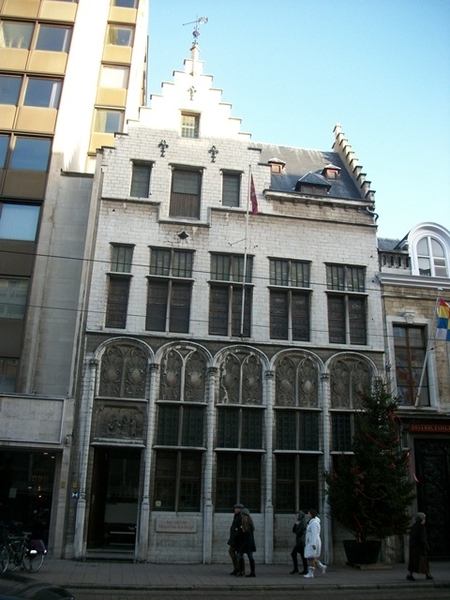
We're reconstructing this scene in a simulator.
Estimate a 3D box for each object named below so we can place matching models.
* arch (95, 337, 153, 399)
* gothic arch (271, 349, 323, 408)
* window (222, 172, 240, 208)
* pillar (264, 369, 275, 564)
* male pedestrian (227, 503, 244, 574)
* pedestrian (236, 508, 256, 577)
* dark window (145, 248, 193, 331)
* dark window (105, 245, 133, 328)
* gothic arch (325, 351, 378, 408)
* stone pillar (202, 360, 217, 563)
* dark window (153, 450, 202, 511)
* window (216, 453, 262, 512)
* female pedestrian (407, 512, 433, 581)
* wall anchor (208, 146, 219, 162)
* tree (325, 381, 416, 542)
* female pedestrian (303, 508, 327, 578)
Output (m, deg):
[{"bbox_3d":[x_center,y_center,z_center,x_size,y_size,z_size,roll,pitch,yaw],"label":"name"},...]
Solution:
[{"bbox_3d":[-3.343,2.238,18.402,1.831,2.083,0.350,4,-19,-7],"label":"arch"},{"bbox_3d":[2.247,2.484,17.535,1.583,1.776,0.350,4,-19,-8],"label":"gothic arch"},{"bbox_3d":[0.256,-4.201,21.102,0.685,1.465,0.200,4,-19,-7],"label":"window"},{"bbox_3d":[1.383,5.041,17.225,0.298,5.801,0.270,4,-19,-8],"label":"pillar"},{"bbox_3d":[0.322,6.230,14.479,0.460,1.716,0.500,4,-19,-8],"label":"male pedestrian"},{"bbox_3d":[0.525,5.916,13.571,0.500,1.630,0.480,1,-19,1],"label":"pedestrian"},{"bbox_3d":[-1.922,-0.354,19.504,1.533,3.081,0.200,4,-19,-7],"label":"dark window"},{"bbox_3d":[-3.659,-0.487,19.278,0.734,3.048,0.200,4,-19,-7],"label":"dark window"},{"bbox_3d":[4.272,2.706,18.524,1.834,1.918,0.350,4,-19,-8],"label":"gothic arch"},{"bbox_3d":[-0.437,4.751,16.259,0.320,5.689,0.320,4,-19,-8],"label":"stone pillar"},{"bbox_3d":[-1.493,5.771,17.722,1.526,1.846,0.200,4,-19,-7],"label":"dark window"},{"bbox_3d":[0.427,5.601,17.049,1.418,1.795,0.250,4,-19,-8],"label":"window"},{"bbox_3d":[5.079,6.494,14.670,0.520,1.635,0.460,4,-19,-8],"label":"female pedestrian"},{"bbox_3d":[-0.404,-5.124,19.530,0.328,0.575,0.080,4,-19,-8],"label":"wall anchor"},{"bbox_3d":[4.171,4.639,16.195,2.350,4.700,2.150,4,-19,-8],"label":"tree"},{"bbox_3d":[2.383,6.652,15.209,0.650,1.680,0.500,4,-19,-7],"label":"female pedestrian"}]

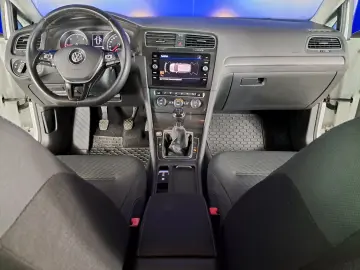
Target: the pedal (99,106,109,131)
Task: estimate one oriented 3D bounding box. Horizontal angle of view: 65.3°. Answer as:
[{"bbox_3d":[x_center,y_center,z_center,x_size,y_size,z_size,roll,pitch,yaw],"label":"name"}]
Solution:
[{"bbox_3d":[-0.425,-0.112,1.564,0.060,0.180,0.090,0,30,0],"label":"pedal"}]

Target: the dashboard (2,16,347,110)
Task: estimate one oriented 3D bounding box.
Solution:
[{"bbox_3d":[-0.005,-0.372,1.315,1.410,0.380,0.520,0,30,0],"label":"dashboard"}]

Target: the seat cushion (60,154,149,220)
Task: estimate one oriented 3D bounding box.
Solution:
[{"bbox_3d":[-0.360,0.246,0.864,0.520,0.190,0.500,0,30,0],"label":"seat cushion"}]

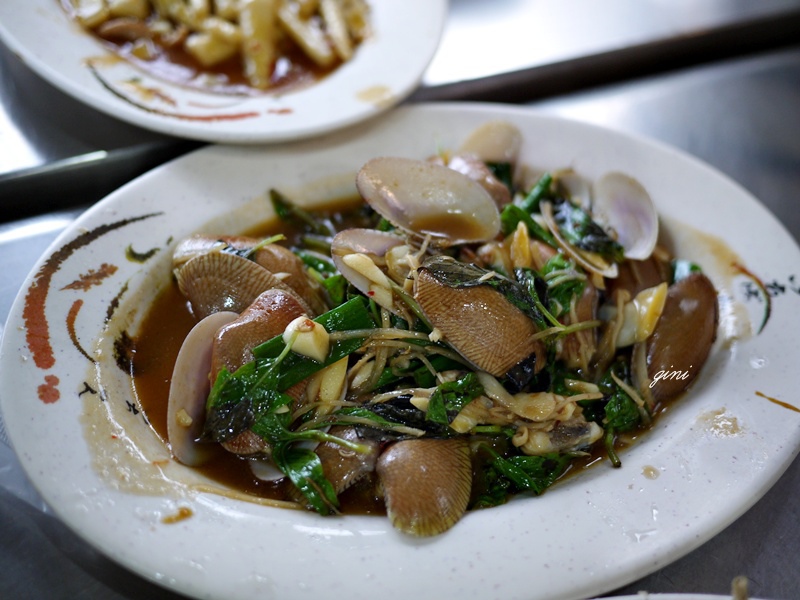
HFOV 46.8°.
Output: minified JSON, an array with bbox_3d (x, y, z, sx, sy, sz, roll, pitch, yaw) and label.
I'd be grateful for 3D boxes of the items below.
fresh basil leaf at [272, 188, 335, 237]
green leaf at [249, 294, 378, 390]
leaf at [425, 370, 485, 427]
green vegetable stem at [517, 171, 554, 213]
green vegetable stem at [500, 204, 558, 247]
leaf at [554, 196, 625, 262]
[{"bbox_3d":[-0.041,-0.034,0.370,0.034,0.008,0.009,39,62,22],"label":"fresh basil leaf"},{"bbox_3d":[-0.029,0.015,0.310,0.041,0.006,0.019,-22,51,-12],"label":"green leaf"},{"bbox_3d":[0.017,0.032,0.301,0.014,0.010,0.023,29,59,17],"label":"leaf"},{"bbox_3d":[0.052,-0.041,0.354,0.005,0.005,0.020,25,57,21],"label":"green vegetable stem"},{"bbox_3d":[0.048,-0.027,0.342,0.021,0.007,0.008,30,53,11],"label":"green vegetable stem"},{"bbox_3d":[0.069,-0.026,0.346,0.015,0.010,0.036,-33,62,-22],"label":"leaf"}]

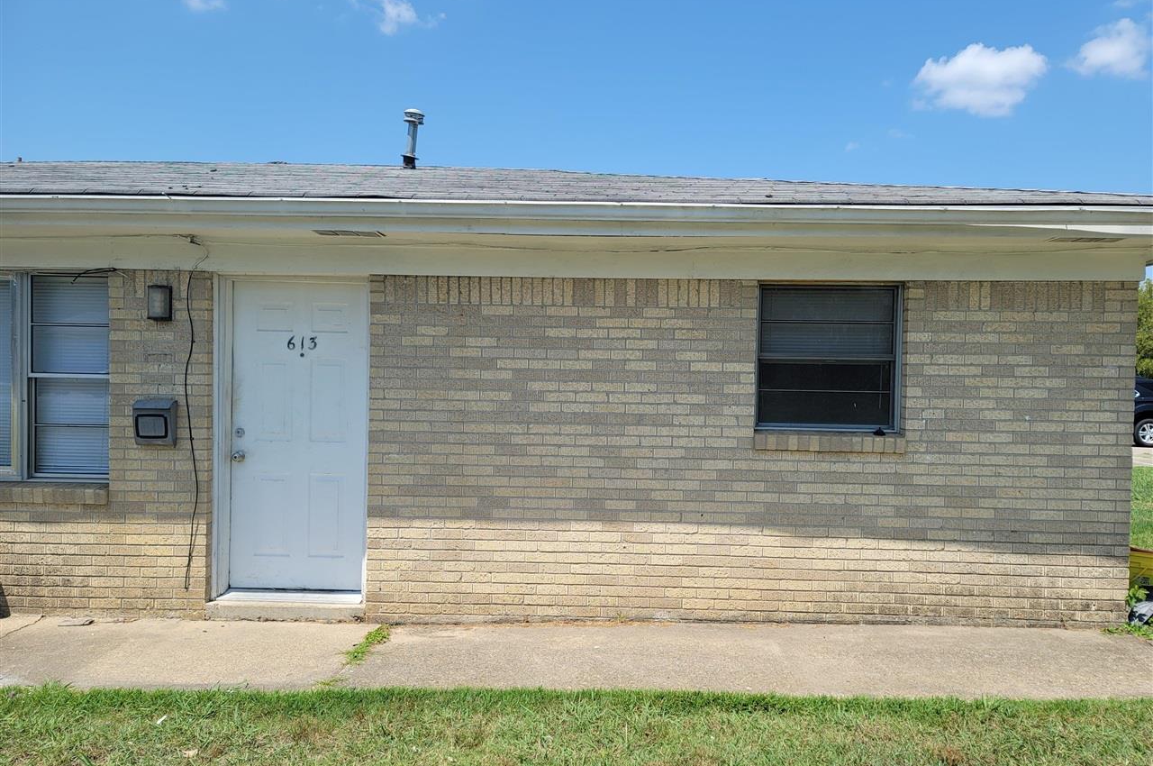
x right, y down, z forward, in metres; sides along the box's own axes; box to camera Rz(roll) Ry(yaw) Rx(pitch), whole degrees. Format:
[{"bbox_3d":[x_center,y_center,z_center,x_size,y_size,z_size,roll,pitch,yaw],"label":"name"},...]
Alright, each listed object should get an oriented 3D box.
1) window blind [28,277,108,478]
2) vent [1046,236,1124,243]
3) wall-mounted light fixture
[{"bbox_3d":[-3.314,-0.044,5.470,0.570,1.310,0.040,1,1,1],"label":"window blind"},{"bbox_3d":[2.943,-0.828,4.820,0.400,0.020,0.160,1,1,1],"label":"vent"},{"bbox_3d":[-2.637,-0.504,5.270,0.140,0.225,0.090,1,1,1],"label":"wall-mounted light fixture"}]

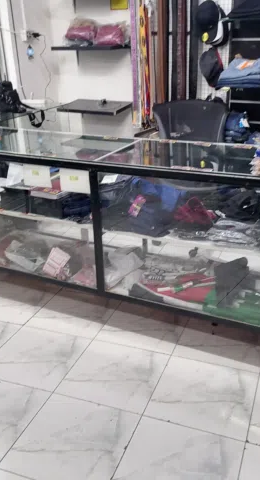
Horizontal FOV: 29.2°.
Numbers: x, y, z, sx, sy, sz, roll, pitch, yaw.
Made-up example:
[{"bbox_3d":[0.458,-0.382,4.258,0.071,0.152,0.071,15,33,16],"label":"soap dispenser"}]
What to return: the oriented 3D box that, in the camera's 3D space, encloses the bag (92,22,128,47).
[{"bbox_3d":[-0.156,-1.661,4.037,0.250,0.170,0.190,9,25,25],"label":"bag"}]

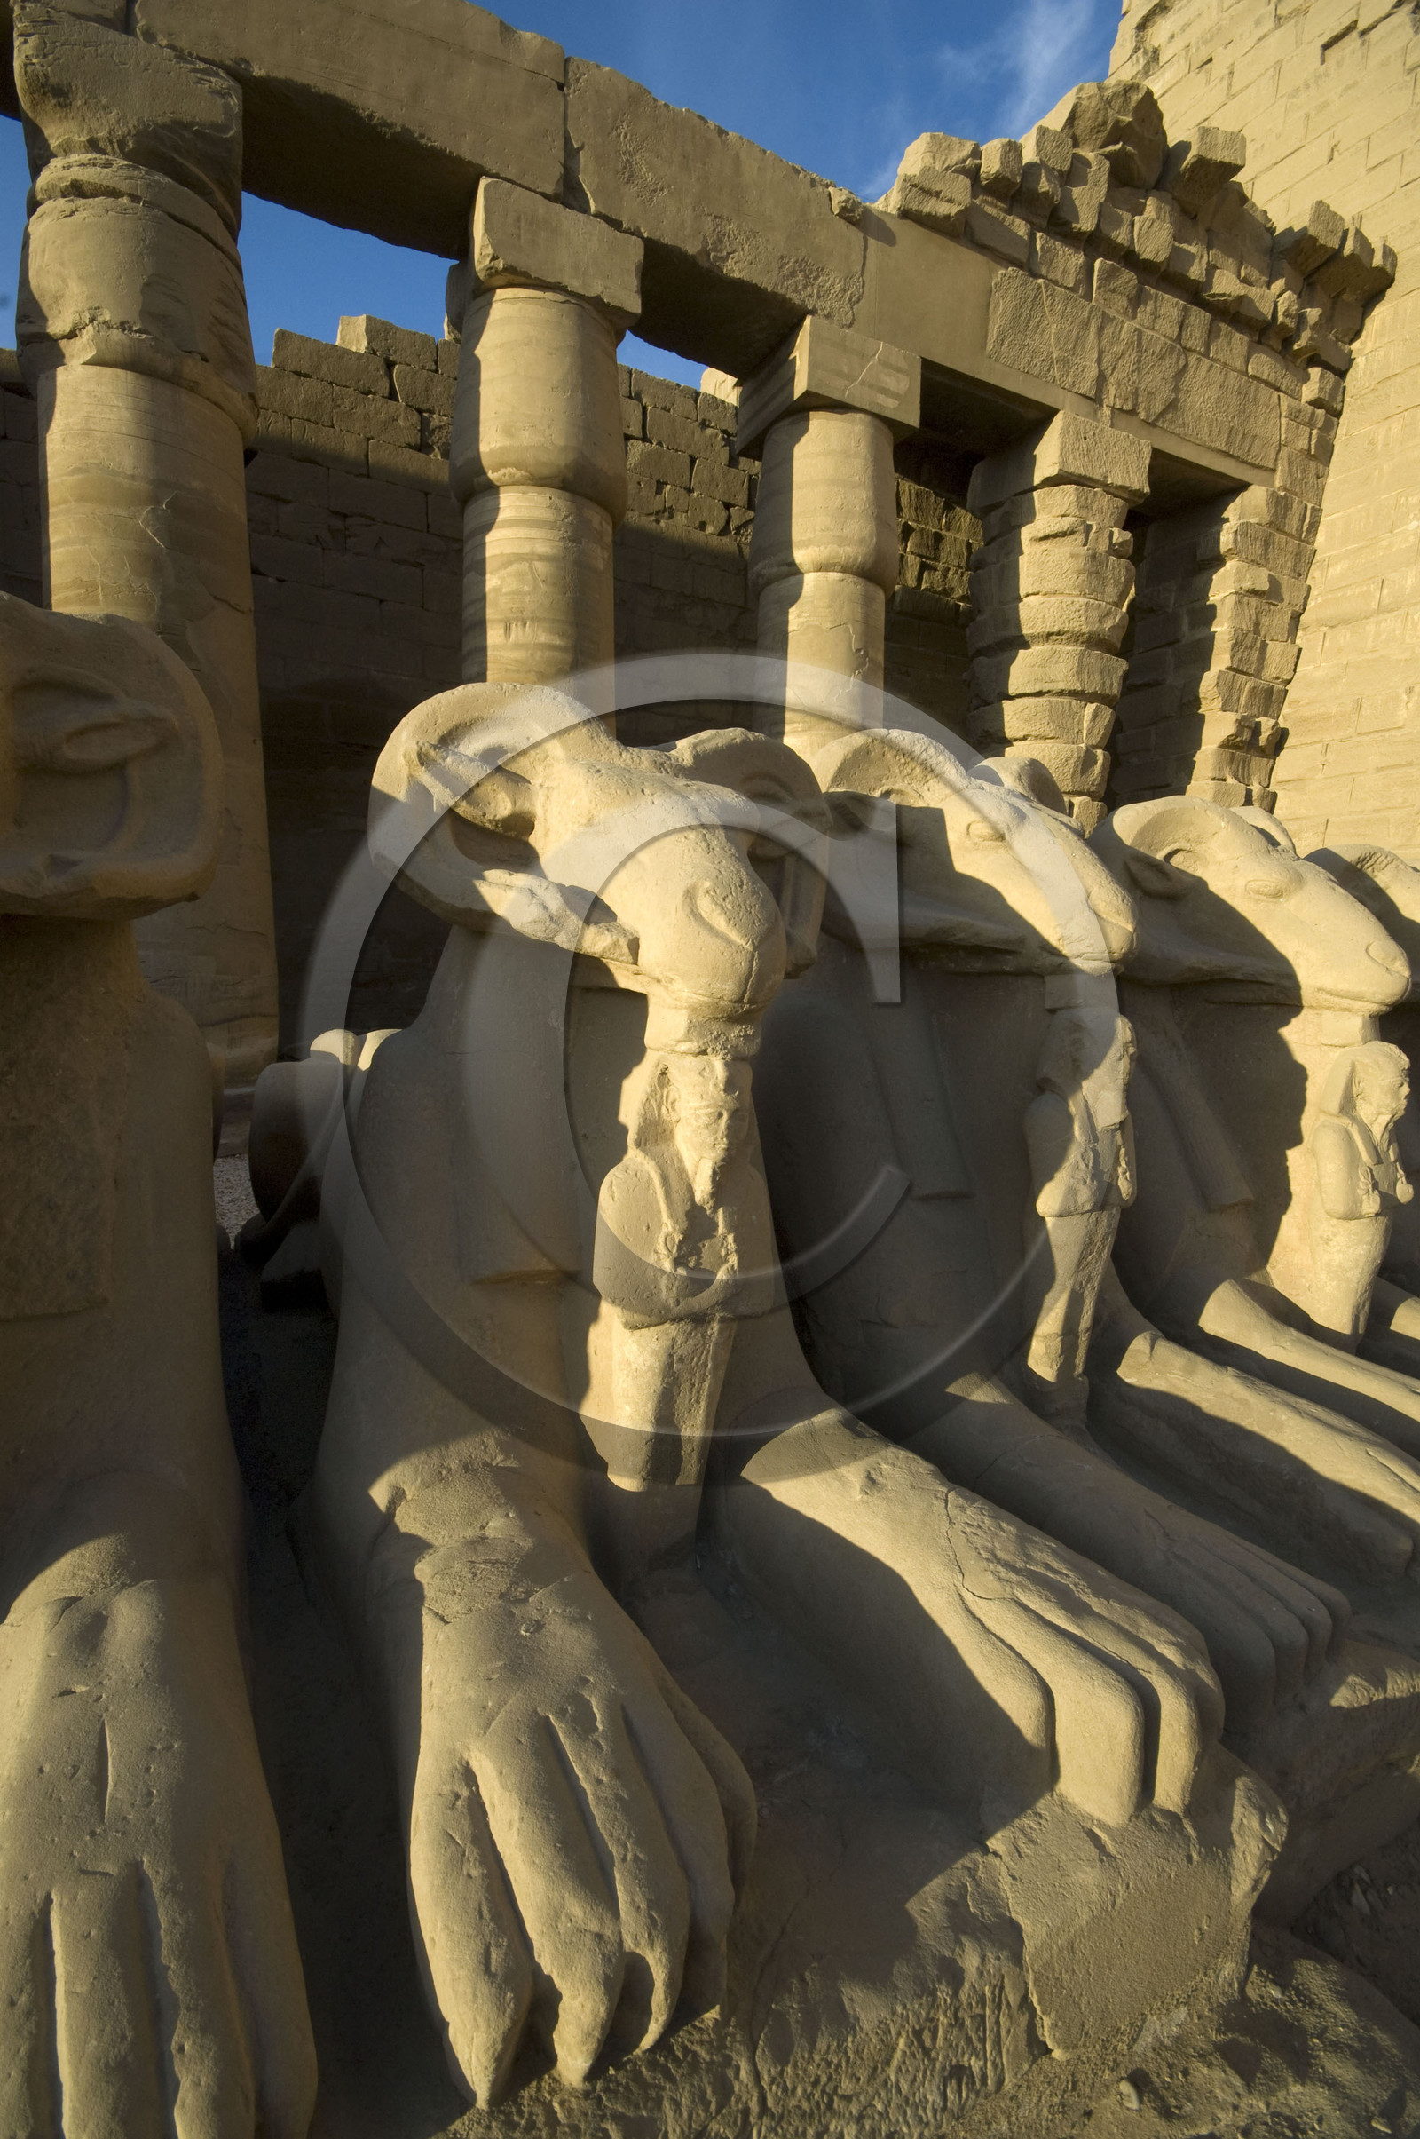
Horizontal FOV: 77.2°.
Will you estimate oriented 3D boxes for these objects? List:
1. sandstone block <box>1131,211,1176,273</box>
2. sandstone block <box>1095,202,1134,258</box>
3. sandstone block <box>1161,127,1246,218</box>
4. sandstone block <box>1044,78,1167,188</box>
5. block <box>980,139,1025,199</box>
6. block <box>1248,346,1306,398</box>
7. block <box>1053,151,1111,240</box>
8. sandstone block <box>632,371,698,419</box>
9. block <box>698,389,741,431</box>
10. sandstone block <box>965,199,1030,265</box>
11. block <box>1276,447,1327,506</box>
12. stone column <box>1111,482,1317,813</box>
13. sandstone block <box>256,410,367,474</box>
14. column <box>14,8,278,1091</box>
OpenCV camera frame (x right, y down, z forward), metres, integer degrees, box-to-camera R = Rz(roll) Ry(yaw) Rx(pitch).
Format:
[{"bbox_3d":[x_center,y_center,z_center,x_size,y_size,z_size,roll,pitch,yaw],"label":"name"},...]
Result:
[{"bbox_3d":[5.668,-10.992,12.023,0.679,0.466,0.698,-2,9,-26],"label":"sandstone block"},{"bbox_3d":[5.098,-10.917,11.780,0.563,0.388,0.650,-2,9,-26],"label":"sandstone block"},{"bbox_3d":[7.380,-13.634,13.510,1.080,0.490,0.840,-2,6,-26],"label":"sandstone block"},{"bbox_3d":[4.968,-12.008,11.668,1.407,0.921,0.922,-2,9,-26],"label":"sandstone block"},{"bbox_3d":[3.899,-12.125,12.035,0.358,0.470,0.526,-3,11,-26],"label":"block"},{"bbox_3d":[8.544,-10.654,13.864,1.329,0.466,0.630,-2,9,-26],"label":"block"},{"bbox_3d":[5.143,-12.402,12.769,0.750,0.851,0.582,-3,11,-26],"label":"block"},{"bbox_3d":[-0.945,-12.186,16.342,1.290,0.490,0.650,-2,6,-26],"label":"sandstone block"},{"bbox_3d":[0.111,-12.220,16.854,0.940,0.510,0.650,-2,6,-26],"label":"block"},{"bbox_3d":[3.937,-11.727,12.727,1.064,0.549,0.616,-3,11,-26],"label":"sandstone block"},{"bbox_3d":[10.396,-10.554,16.097,1.422,0.538,0.672,-3,11,-26],"label":"block"},{"bbox_3d":[9.211,-4.911,17.025,2.500,10.250,2.230,-2,6,-26],"label":"stone column"},{"bbox_3d":[-6.213,-9.604,13.892,1.536,0.624,0.720,-3,12,-27],"label":"sandstone block"},{"bbox_3d":[-5.287,-4.227,8.560,1.804,8.701,1.794,-2,9,-26],"label":"column"}]

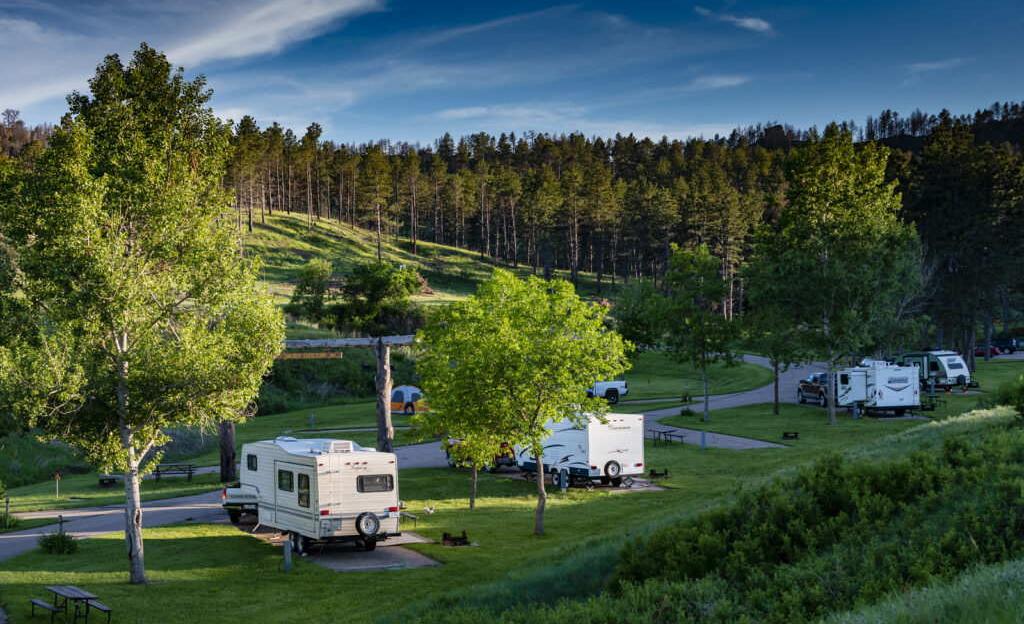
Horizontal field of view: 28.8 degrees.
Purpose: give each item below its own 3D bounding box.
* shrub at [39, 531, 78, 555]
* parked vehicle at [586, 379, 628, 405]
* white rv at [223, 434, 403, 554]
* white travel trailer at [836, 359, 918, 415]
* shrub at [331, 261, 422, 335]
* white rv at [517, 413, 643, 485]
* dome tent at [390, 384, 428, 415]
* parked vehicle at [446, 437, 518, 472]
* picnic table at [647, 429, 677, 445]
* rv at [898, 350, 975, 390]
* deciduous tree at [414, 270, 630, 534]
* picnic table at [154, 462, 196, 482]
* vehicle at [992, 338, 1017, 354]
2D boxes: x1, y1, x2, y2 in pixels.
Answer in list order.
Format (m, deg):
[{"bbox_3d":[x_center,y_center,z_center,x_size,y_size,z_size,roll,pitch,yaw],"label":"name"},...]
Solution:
[{"bbox_3d":[-14.430,7.340,63.500,1.270,0.770,1.200,-1,-1,0],"label":"shrub"},{"bbox_3d":[4.200,4.780,124.700,5.900,1.920,2.030,-1,-1,-22],"label":"parked vehicle"},{"bbox_3d":[-6.090,5.581,62.230,2.500,3.250,8.600,-1,-1,-23],"label":"white rv"},{"bbox_3d":[20.756,4.321,114.520,2.850,3.000,7.300,-1,-1,-9],"label":"white travel trailer"},{"bbox_3d":[-10.540,-1.130,155.000,7.100,5.700,6.000,-1,-1,0],"label":"shrub"},{"bbox_3d":[2.740,5.630,84.700,2.480,3.100,8.600,-1,-1,-22],"label":"white rv"},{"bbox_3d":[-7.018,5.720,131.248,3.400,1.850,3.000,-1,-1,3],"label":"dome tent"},{"bbox_3d":[-0.807,5.701,84.407,2.000,1.900,5.700,-1,-1,-26],"label":"parked vehicle"},{"bbox_3d":[7.196,5.988,94.940,1.450,0.760,2.300,-1,-1,-15],"label":"picnic table"},{"bbox_3d":[28.254,4.047,134.864,2.300,2.800,5.700,-1,-1,-33],"label":"rv"},{"bbox_3d":[0.360,2.910,64.200,6.900,8.500,6.600,-1,-1,0],"label":"deciduous tree"},{"bbox_3d":[-14.440,6.910,85.500,1.850,0.760,1.550,-1,-1,-7],"label":"picnic table"},{"bbox_3d":[56.656,4.062,232.958,4.800,1.800,1.900,-1,-1,26],"label":"vehicle"}]

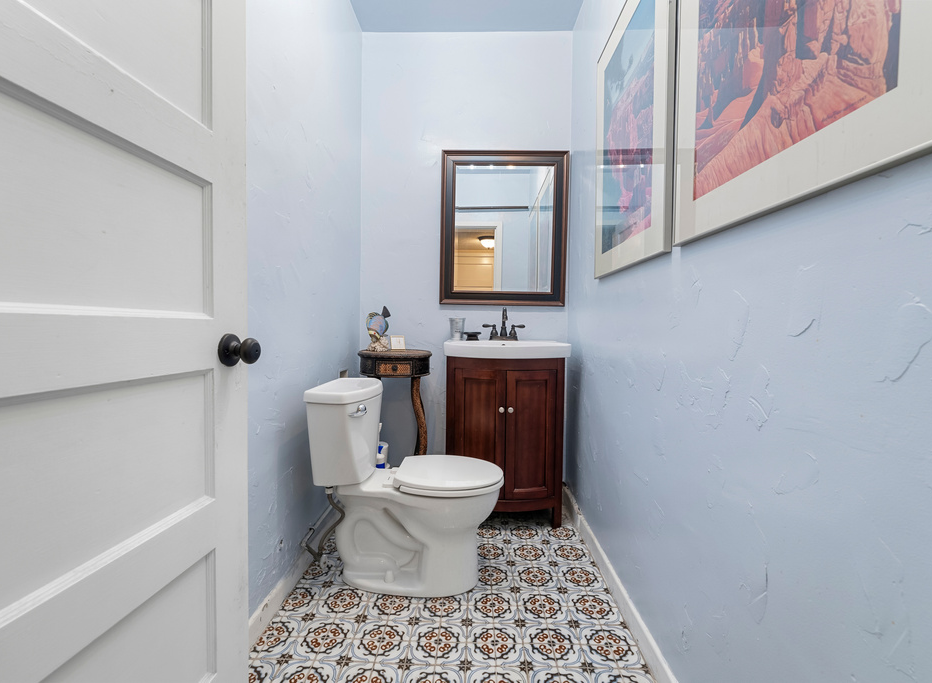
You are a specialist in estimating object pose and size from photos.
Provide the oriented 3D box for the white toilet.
[{"bbox_3d":[-0.194,0.532,1.503,0.675,0.733,0.420,0,1,-2],"label":"white toilet"}]

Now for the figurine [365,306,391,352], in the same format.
[{"bbox_3d":[-0.442,-0.062,1.988,0.128,0.225,0.100,0,1,2],"label":"figurine"}]

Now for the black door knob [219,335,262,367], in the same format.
[{"bbox_3d":[-0.481,0.020,0.851,0.061,0.067,0.067,1,1,9],"label":"black door knob"}]

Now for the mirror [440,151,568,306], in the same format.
[{"bbox_3d":[0.210,-0.619,2.184,0.692,0.848,0.035,0,1,2],"label":"mirror"}]

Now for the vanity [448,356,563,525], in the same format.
[{"bbox_3d":[0.194,0.484,2.037,0.567,0.820,0.360,0,1,2],"label":"vanity"}]

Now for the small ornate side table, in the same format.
[{"bbox_3d":[-0.361,0.470,2.027,0.375,0.840,0.375,0,1,-7],"label":"small ornate side table"}]

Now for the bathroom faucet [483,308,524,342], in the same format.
[{"bbox_3d":[0.202,-0.092,2.094,0.228,0.178,0.145,0,1,2],"label":"bathroom faucet"}]

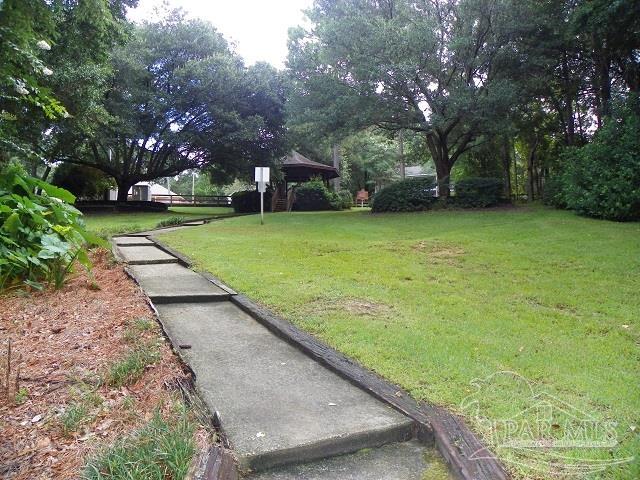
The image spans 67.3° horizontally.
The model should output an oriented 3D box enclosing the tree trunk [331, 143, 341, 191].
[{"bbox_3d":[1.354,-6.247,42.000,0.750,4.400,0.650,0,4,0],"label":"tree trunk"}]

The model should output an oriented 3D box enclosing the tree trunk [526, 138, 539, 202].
[{"bbox_3d":[15.030,-4.916,34.000,0.750,4.500,0.600,0,4,0],"label":"tree trunk"}]

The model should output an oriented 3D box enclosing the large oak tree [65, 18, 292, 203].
[{"bbox_3d":[-10.893,-9.638,35.500,16.500,13.600,15.000,0,4,0],"label":"large oak tree"}]

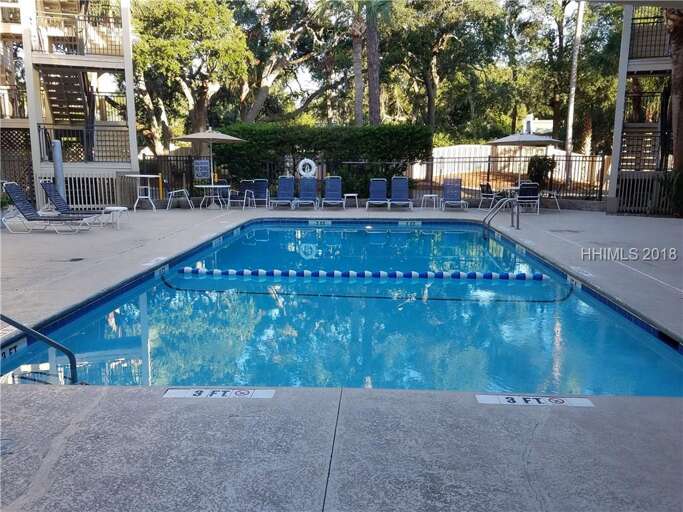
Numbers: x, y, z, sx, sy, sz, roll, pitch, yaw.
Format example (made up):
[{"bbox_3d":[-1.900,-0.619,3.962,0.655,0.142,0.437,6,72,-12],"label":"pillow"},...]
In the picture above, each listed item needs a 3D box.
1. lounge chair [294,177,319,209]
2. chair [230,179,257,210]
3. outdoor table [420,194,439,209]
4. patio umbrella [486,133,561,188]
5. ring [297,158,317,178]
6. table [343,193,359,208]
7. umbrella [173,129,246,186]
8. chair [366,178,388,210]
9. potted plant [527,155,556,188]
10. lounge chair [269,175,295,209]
[{"bbox_3d":[-1.077,-1.990,16.250,0.690,0.960,1.450,0,11,2],"label":"lounge chair"},{"bbox_3d":[-3.040,-1.827,15.750,0.600,0.860,0.650,5,12,26],"label":"chair"},{"bbox_3d":[2.900,-1.769,16.637,0.480,0.430,0.480,1,11,4],"label":"outdoor table"},{"bbox_3d":[5.494,-2.593,15.500,2.300,2.340,2.300,0,11,0],"label":"patio umbrella"},{"bbox_3d":[-1.127,-2.923,17.000,0.600,0.600,0.100,1,11,4],"label":"ring"},{"bbox_3d":[0.320,-1.776,16.716,0.460,0.430,0.460,1,11,4],"label":"table"},{"bbox_3d":[-4.122,-2.743,16.200,2.330,2.500,2.330,0,11,0],"label":"umbrella"},{"bbox_3d":[1.163,-1.980,16.250,0.690,0.910,1.450,0,11,3],"label":"chair"},{"bbox_3d":[6.200,-2.289,15.900,0.850,1.580,0.850,0,11,0],"label":"potted plant"},{"bbox_3d":[-1.813,-1.984,16.317,0.720,1.000,1.350,1,11,4],"label":"lounge chair"}]

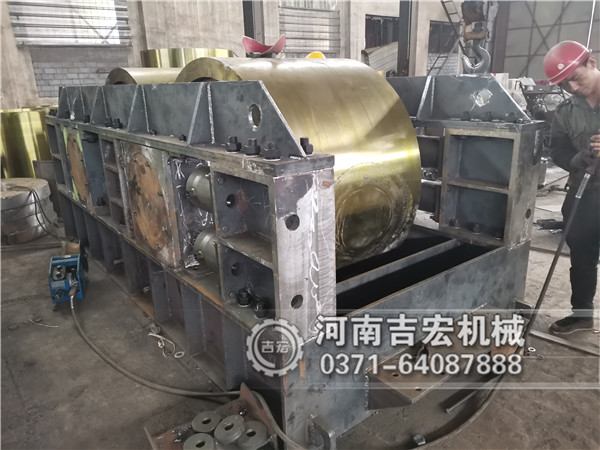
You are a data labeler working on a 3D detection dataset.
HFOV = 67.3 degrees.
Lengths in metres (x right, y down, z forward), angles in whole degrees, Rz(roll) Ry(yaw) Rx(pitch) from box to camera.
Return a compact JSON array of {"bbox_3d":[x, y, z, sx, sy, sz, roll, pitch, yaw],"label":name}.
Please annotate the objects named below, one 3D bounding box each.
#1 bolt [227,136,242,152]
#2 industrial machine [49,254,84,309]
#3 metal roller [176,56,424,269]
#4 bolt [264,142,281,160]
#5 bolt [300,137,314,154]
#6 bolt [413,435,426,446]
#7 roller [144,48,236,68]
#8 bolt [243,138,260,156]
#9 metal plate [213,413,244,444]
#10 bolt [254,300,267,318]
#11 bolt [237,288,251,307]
[{"bbox_3d":[-0.270,-0.330,1.842,0.055,0.062,0.055,-15,21,-35],"label":"bolt"},{"bbox_3d":[-1.765,0.388,3.431,0.220,0.330,0.380,-8,18,-20],"label":"industrial machine"},{"bbox_3d":[-0.112,-0.359,3.143,1.090,1.490,1.490,-15,21,-35],"label":"metal roller"},{"bbox_3d":[-0.098,-0.258,1.583,0.057,0.054,0.057,-14,22,-36],"label":"bolt"},{"bbox_3d":[0.020,-0.296,1.685,0.057,0.061,0.057,-14,22,-36],"label":"bolt"},{"bbox_3d":[0.521,0.937,1.960,0.047,0.030,0.049,15,23,41],"label":"bolt"},{"bbox_3d":[-1.887,-2.395,7.817,1.500,1.120,1.500,-15,21,-35],"label":"roller"},{"bbox_3d":[-0.179,-0.288,1.677,0.057,0.058,0.057,-14,22,-36],"label":"bolt"},{"bbox_3d":[-0.299,0.878,1.938,0.134,0.021,0.134,-18,20,6],"label":"metal plate"},{"bbox_3d":[-0.176,0.377,2.002,0.054,0.066,0.054,-15,21,-35],"label":"bolt"},{"bbox_3d":[-0.262,0.345,2.110,0.054,0.068,0.054,-15,21,-35],"label":"bolt"}]

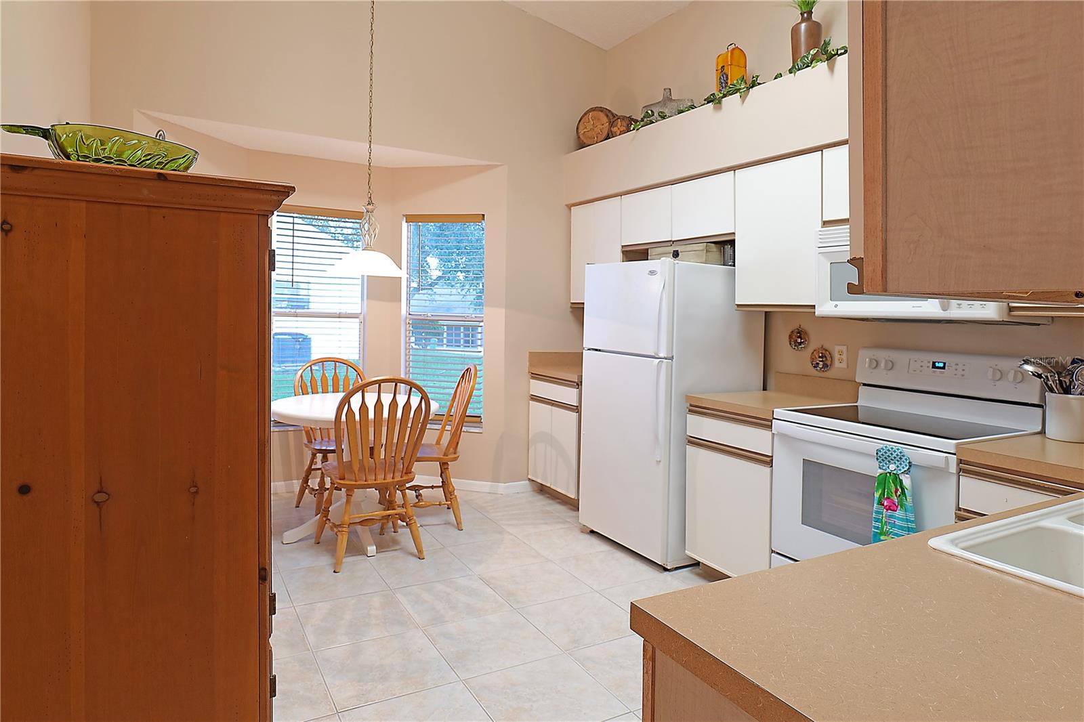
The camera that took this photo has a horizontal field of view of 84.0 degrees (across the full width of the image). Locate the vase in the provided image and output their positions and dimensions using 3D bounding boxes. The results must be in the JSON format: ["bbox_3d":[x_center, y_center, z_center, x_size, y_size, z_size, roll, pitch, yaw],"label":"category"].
[{"bbox_3d":[1.334,-1.598,3.059,0.170,0.350,0.170,-2,6,-32],"label":"vase"}]

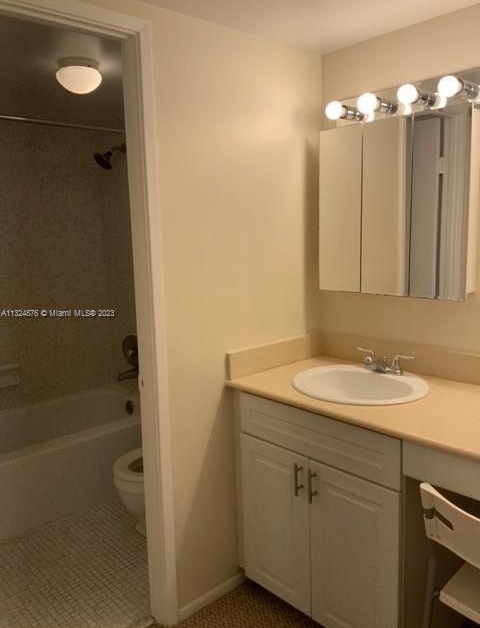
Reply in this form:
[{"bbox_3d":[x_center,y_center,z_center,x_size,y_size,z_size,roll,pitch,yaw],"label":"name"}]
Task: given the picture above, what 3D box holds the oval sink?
[{"bbox_3d":[0.417,0.317,1.936,0.450,0.170,0.508,-10,12,-41],"label":"oval sink"}]

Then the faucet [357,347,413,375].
[{"bbox_3d":[0.516,0.189,2.011,0.145,0.078,0.243,-10,12,-41],"label":"faucet"}]

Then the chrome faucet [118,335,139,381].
[{"bbox_3d":[-0.715,0.265,3.332,0.115,0.270,0.182,-10,12,-41],"label":"chrome faucet"}]

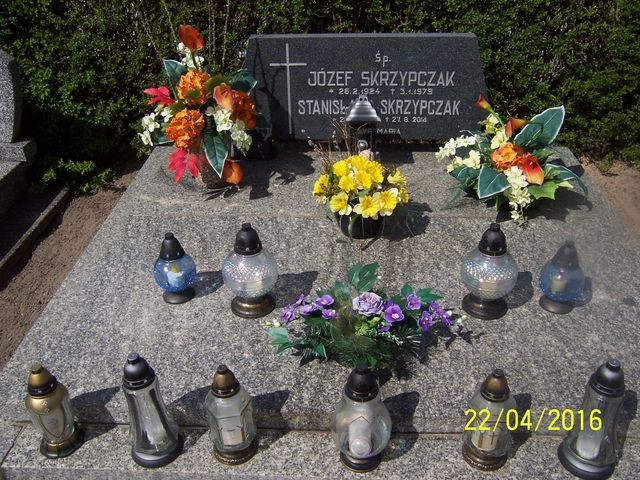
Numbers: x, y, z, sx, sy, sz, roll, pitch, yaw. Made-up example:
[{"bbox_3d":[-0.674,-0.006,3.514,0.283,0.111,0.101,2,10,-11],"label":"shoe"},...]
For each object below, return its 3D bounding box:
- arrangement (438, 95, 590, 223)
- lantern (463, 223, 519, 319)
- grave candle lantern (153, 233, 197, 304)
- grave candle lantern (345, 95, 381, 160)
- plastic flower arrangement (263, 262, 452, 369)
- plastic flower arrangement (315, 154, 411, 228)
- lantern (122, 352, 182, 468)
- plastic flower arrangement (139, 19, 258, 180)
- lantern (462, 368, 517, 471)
[{"bbox_3d":[0.618,-0.280,1.955,0.485,0.359,0.424,0,31,3],"label":"arrangement"},{"bbox_3d":[0.433,0.068,1.551,0.141,0.252,0.141,0,31,3],"label":"lantern"},{"bbox_3d":[-0.393,0.067,1.647,0.109,0.200,0.109,0,31,3],"label":"grave candle lantern"},{"bbox_3d":[0.158,-0.378,2.196,0.123,0.295,0.123,0,31,3],"label":"grave candle lantern"},{"bbox_3d":[0.101,0.166,1.479,0.460,0.177,0.343,0,31,3],"label":"plastic flower arrangement"},{"bbox_3d":[0.128,-0.145,1.911,0.298,0.253,0.283,0,31,3],"label":"plastic flower arrangement"},{"bbox_3d":[-0.358,0.336,1.258,0.109,0.270,0.109,0,31,3],"label":"lantern"},{"bbox_3d":[-0.425,-0.460,2.127,0.424,0.540,0.353,0,31,3],"label":"plastic flower arrangement"},{"bbox_3d":[0.348,0.349,1.231,0.096,0.236,0.096,0,31,3],"label":"lantern"}]

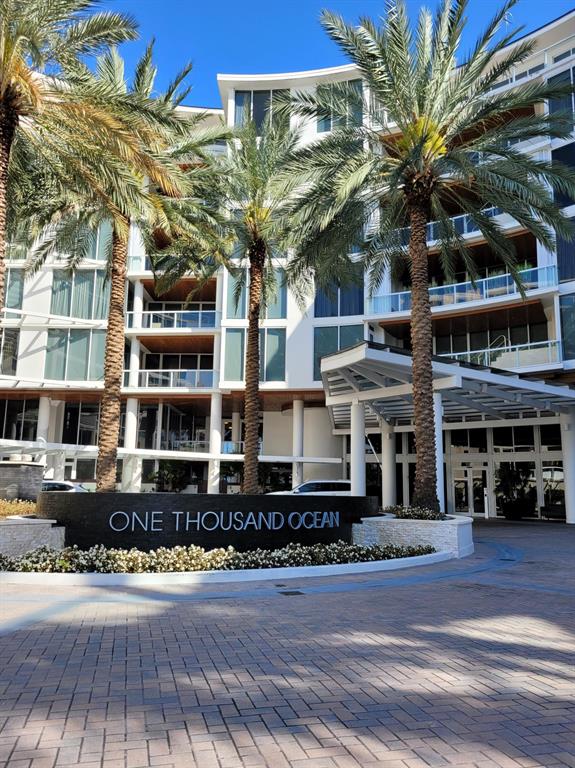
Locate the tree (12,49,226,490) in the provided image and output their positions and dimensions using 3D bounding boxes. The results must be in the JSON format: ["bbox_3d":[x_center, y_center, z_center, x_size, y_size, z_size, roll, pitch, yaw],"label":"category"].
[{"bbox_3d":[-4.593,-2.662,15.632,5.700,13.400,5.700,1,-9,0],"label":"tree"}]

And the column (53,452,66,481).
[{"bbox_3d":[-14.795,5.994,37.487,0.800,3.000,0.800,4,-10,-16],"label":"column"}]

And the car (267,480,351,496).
[{"bbox_3d":[1.010,5.779,28.951,4.900,1.750,1.950,0,-9,5],"label":"car"}]

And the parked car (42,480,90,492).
[{"bbox_3d":[-11.539,5.258,26.971,4.600,1.630,1.850,1,-9,3],"label":"parked car"}]

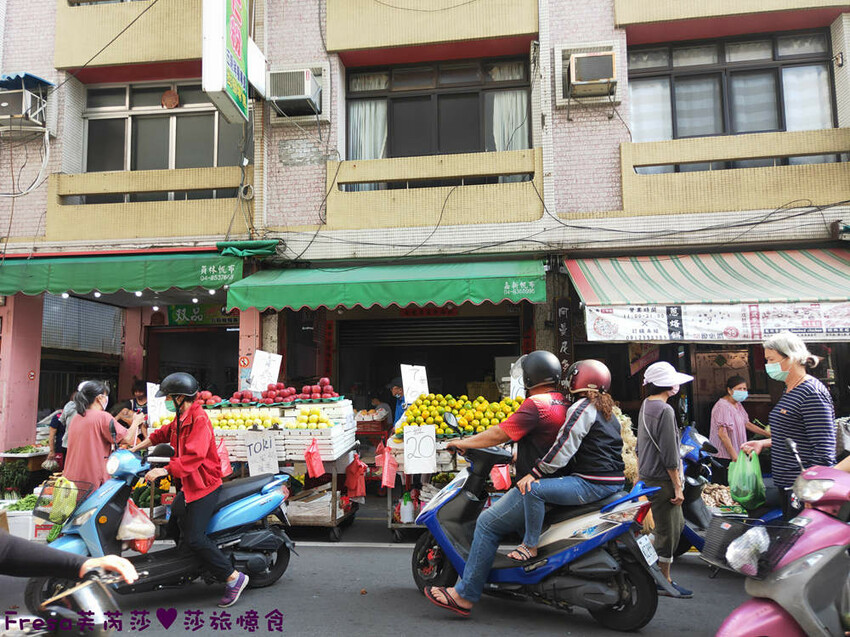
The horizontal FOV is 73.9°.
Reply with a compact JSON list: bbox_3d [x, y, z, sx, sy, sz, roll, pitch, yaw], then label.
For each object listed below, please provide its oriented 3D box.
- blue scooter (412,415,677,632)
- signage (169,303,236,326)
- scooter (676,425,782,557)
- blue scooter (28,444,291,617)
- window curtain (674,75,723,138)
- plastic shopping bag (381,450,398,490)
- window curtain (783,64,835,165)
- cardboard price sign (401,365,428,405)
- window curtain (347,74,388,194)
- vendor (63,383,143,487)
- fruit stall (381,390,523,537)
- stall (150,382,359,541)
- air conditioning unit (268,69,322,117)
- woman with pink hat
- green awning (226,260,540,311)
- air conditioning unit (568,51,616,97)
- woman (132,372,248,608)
[{"bbox_3d":[0.655,1.243,3.571,1.760,1.200,0.700,-3,-6,26],"label":"blue scooter"},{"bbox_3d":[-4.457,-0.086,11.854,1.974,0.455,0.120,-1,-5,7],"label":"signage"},{"bbox_3d":[2.463,1.348,4.313,1.750,1.070,0.660,-2,-5,13],"label":"scooter"},{"bbox_3d":[-1.726,1.365,3.838,1.740,1.070,0.660,1,-5,-17],"label":"blue scooter"},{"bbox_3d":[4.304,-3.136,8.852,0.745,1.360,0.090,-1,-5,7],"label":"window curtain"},{"bbox_3d":[-0.313,1.331,4.977,0.180,0.370,0.090,-1,-5,7],"label":"plastic shopping bag"},{"bbox_3d":[5.872,-3.082,8.657,0.756,1.646,0.090,-1,-5,7],"label":"window curtain"},{"bbox_3d":[-0.109,0.691,5.868,0.280,0.410,0.020,-7,-8,6],"label":"cardboard price sign"},{"bbox_3d":[-0.973,-3.106,9.726,0.704,2.332,0.130,-1,-5,7],"label":"window curtain"},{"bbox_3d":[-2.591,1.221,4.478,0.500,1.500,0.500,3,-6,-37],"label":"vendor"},{"bbox_3d":[0.393,1.400,5.575,1.391,1.300,1.080,-1,-5,7],"label":"fruit stall"},{"bbox_3d":[-1.626,1.361,5.761,1.830,1.420,1.150,-1,-5,7],"label":"stall"},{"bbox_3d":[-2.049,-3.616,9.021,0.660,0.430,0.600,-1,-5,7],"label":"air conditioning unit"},{"bbox_3d":[1.710,1.100,4.029,0.360,1.595,0.430,1,-5,-21],"label":"woman with pink hat"},{"bbox_3d":[-0.524,-0.479,8.238,4.418,0.767,1.000,-1,-5,7],"label":"green awning"},{"bbox_3d":[2.479,-3.608,8.491,0.632,0.438,0.580,-1,-5,7],"label":"air conditioning unit"},{"bbox_3d":[-1.686,1.170,4.072,0.720,1.558,0.570,1,-5,-15],"label":"woman"}]

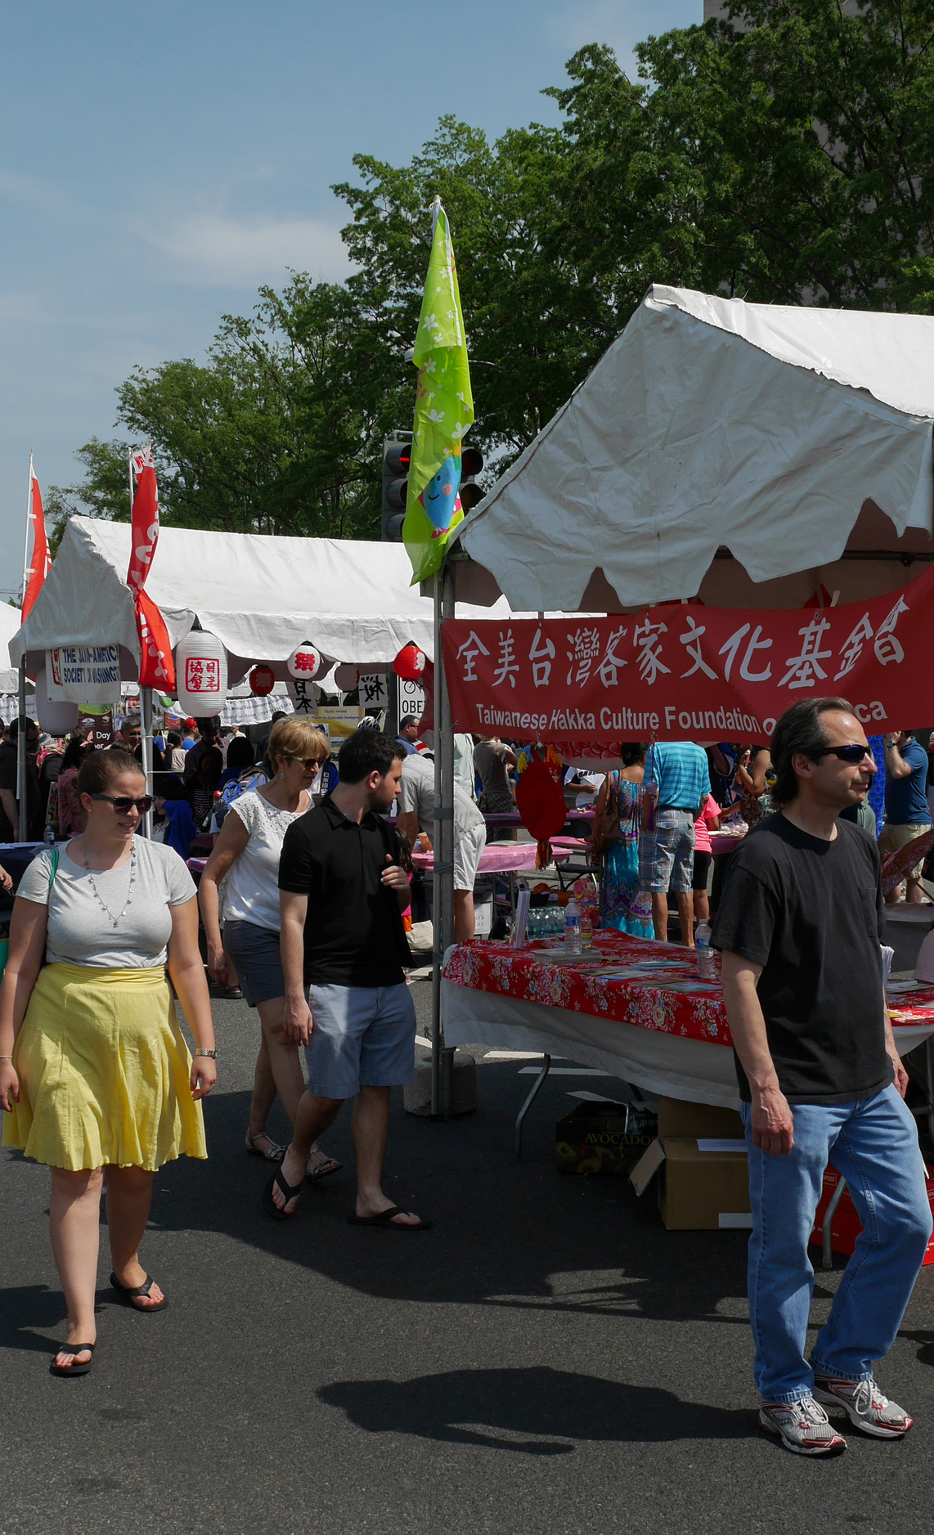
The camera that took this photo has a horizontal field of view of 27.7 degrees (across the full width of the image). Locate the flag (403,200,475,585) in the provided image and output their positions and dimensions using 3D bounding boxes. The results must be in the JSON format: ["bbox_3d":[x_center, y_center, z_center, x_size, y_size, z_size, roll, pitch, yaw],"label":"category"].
[{"bbox_3d":[-0.116,-1.564,7.877,0.330,1.650,0.280,0,1,-12],"label":"flag"}]

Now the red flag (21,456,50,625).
[{"bbox_3d":[-3.228,-1.521,14.179,0.400,1.750,0.250,3,1,-18],"label":"red flag"}]

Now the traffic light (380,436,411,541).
[{"bbox_3d":[-0.628,-2.683,18.361,0.360,1.040,0.420,0,1,-27],"label":"traffic light"}]

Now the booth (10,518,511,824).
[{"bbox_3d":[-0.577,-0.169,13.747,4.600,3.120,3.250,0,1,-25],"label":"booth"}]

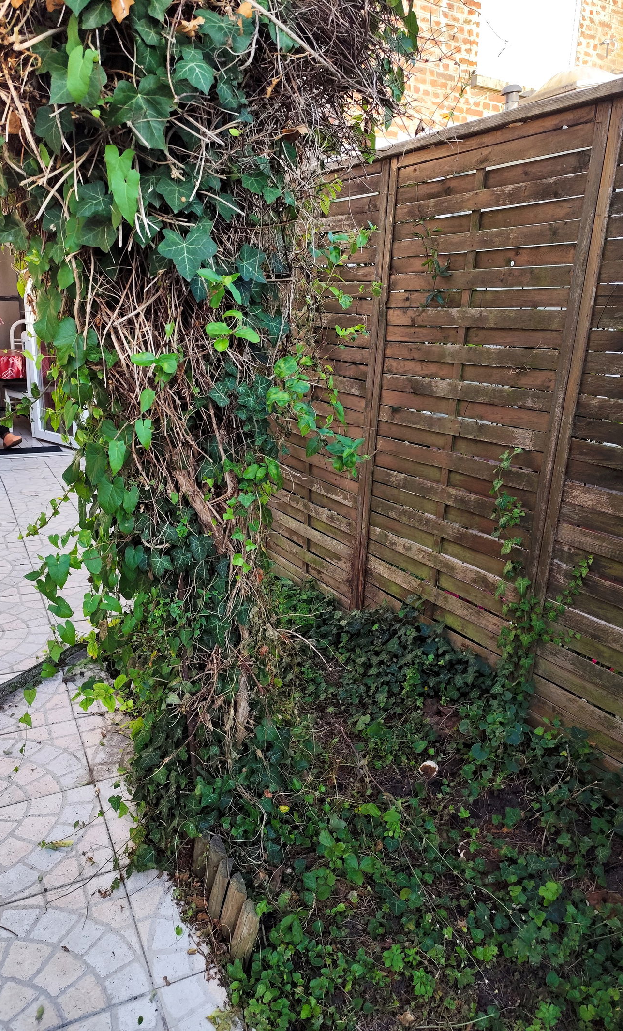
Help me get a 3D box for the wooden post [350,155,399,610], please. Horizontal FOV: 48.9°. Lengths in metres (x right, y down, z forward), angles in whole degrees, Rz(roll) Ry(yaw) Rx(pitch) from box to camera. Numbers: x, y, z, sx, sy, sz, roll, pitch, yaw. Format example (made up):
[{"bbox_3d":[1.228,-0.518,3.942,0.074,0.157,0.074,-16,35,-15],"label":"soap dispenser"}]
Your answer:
[{"bbox_3d":[0.264,-0.452,2.740,0.060,1.810,0.088,-7,18,-34],"label":"wooden post"}]

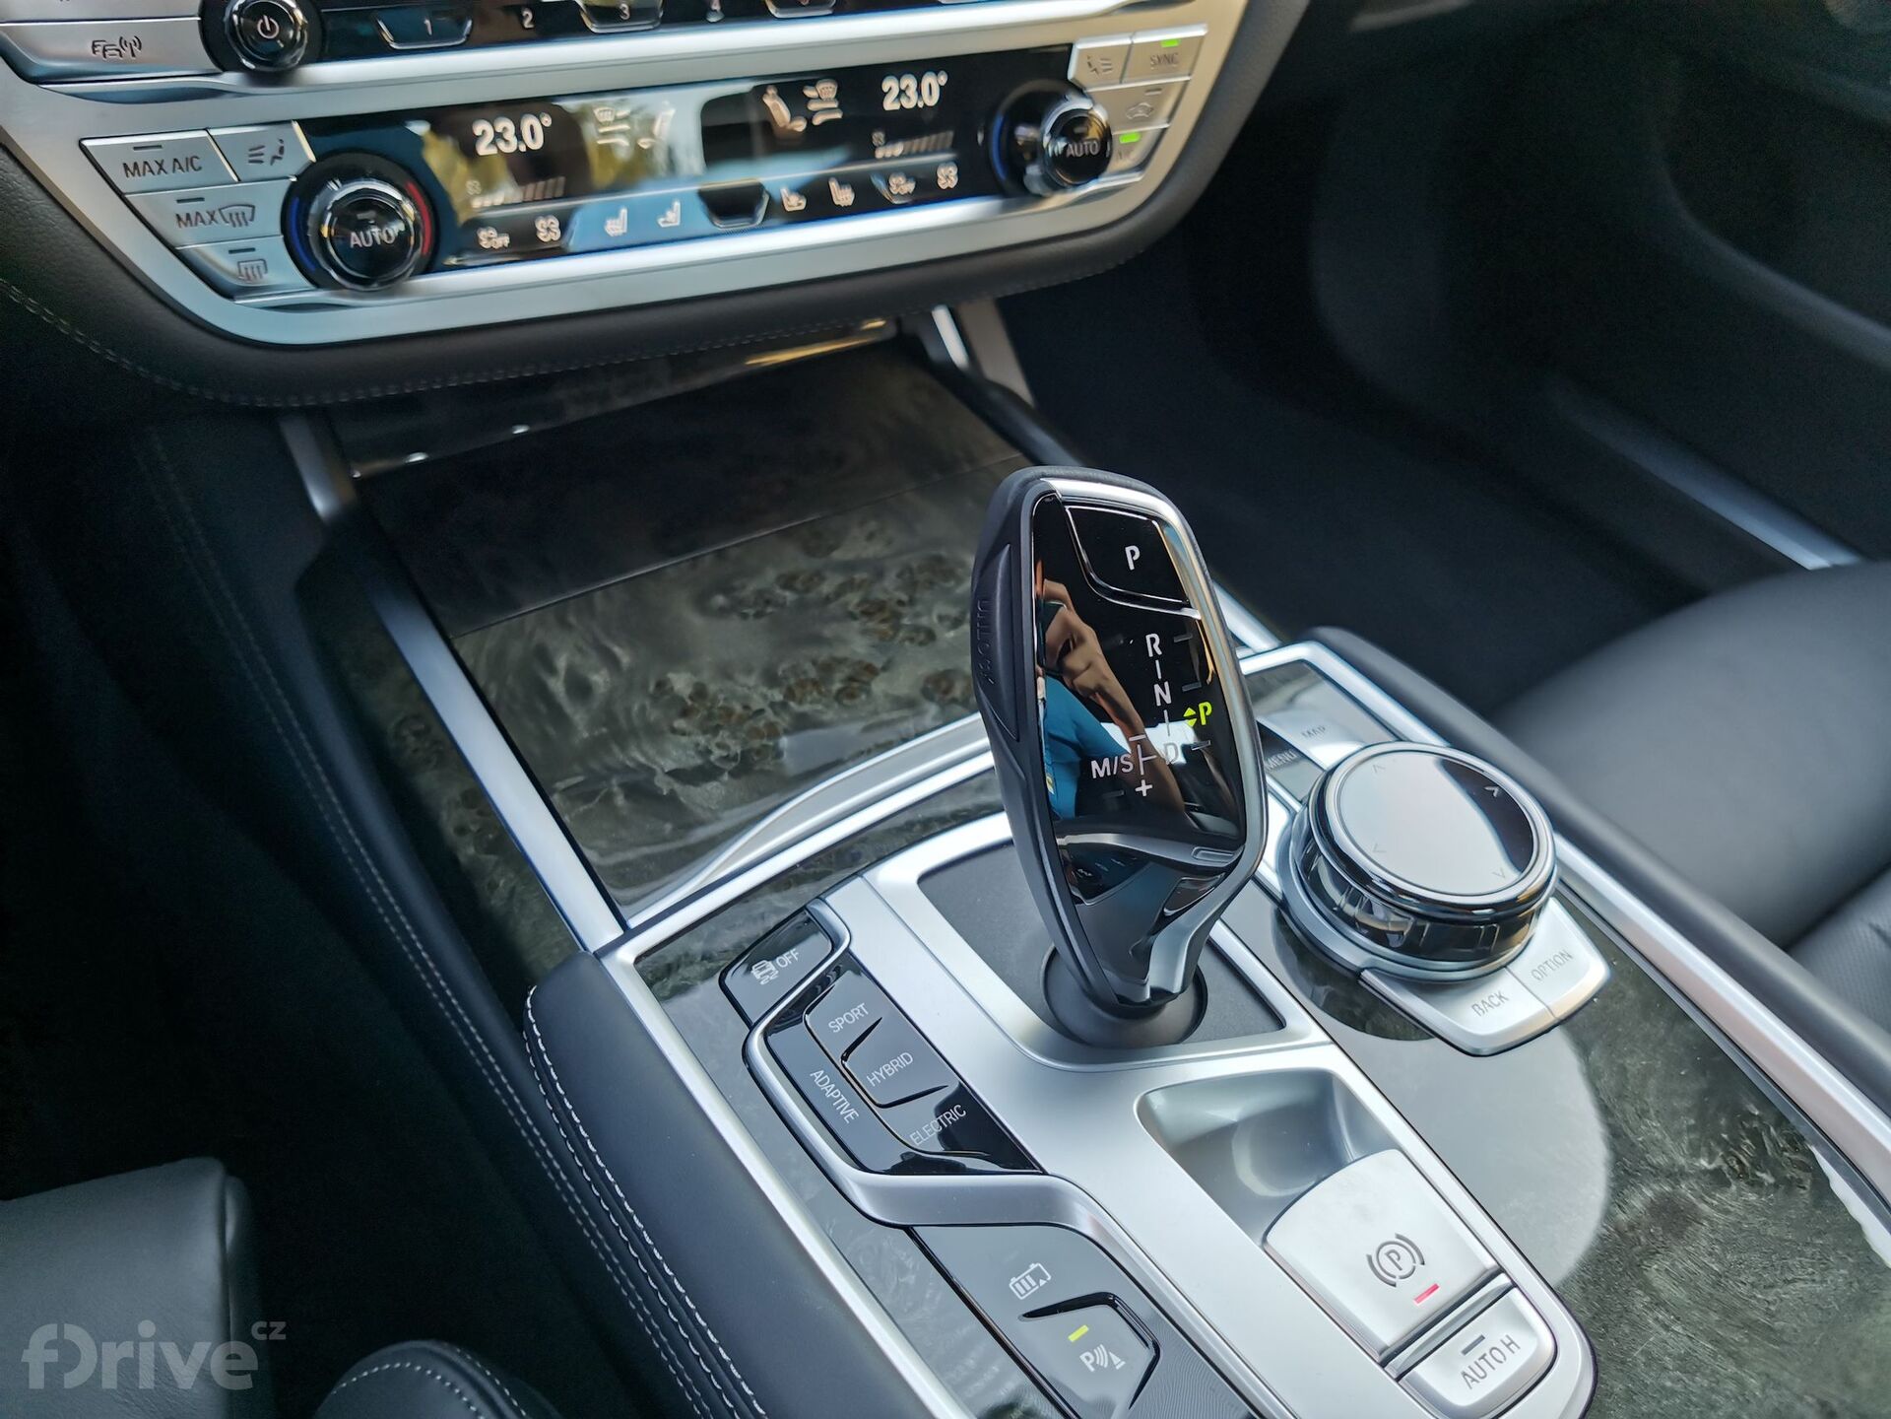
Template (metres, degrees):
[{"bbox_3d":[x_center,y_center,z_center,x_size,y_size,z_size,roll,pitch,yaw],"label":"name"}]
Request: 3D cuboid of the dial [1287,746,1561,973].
[{"bbox_3d":[0.106,0.032,0.317,0.054,0.021,0.054,1,40,-1],"label":"dial"}]

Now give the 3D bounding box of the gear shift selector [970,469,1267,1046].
[{"bbox_3d":[0.035,0.013,0.278,0.054,0.110,0.045,-21,33,-25],"label":"gear shift selector"}]

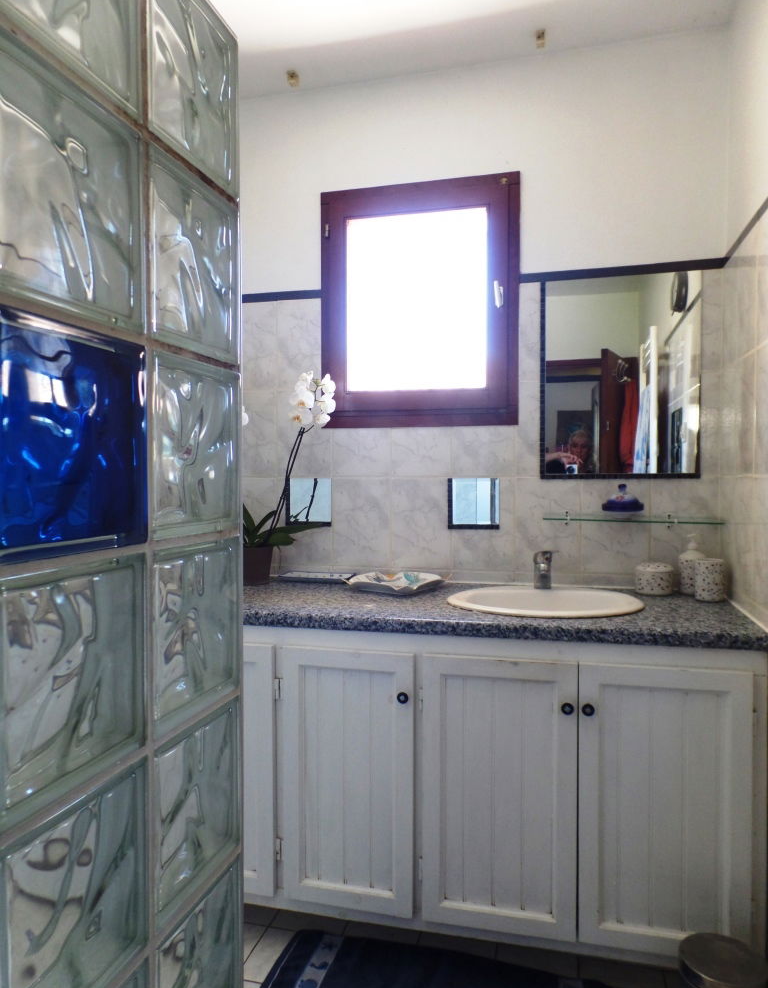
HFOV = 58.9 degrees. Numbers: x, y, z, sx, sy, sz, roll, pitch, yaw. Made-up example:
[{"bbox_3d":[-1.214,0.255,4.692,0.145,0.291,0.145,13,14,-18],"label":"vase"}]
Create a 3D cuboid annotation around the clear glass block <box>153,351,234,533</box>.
[{"bbox_3d":[-0.240,-0.051,0.766,0.080,0.190,0.190,0,1,15],"label":"clear glass block"}]

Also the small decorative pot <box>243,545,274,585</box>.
[{"bbox_3d":[-0.419,0.227,2.183,0.128,0.122,0.128,0,1,0],"label":"small decorative pot"}]

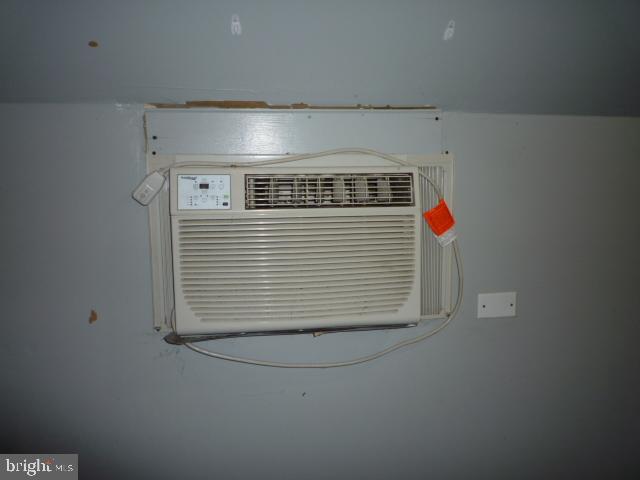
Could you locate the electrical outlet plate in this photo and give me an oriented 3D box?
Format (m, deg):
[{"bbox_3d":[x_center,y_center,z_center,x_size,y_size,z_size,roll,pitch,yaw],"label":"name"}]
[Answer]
[{"bbox_3d":[0.514,0.189,1.338,0.114,0.070,0.008,-1,2,-8],"label":"electrical outlet plate"}]

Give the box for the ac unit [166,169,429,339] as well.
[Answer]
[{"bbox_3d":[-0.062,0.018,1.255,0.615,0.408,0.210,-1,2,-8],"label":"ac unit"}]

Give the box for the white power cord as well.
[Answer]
[{"bbox_3d":[-0.015,0.053,1.222,0.837,0.586,0.090,-1,2,-8],"label":"white power cord"}]

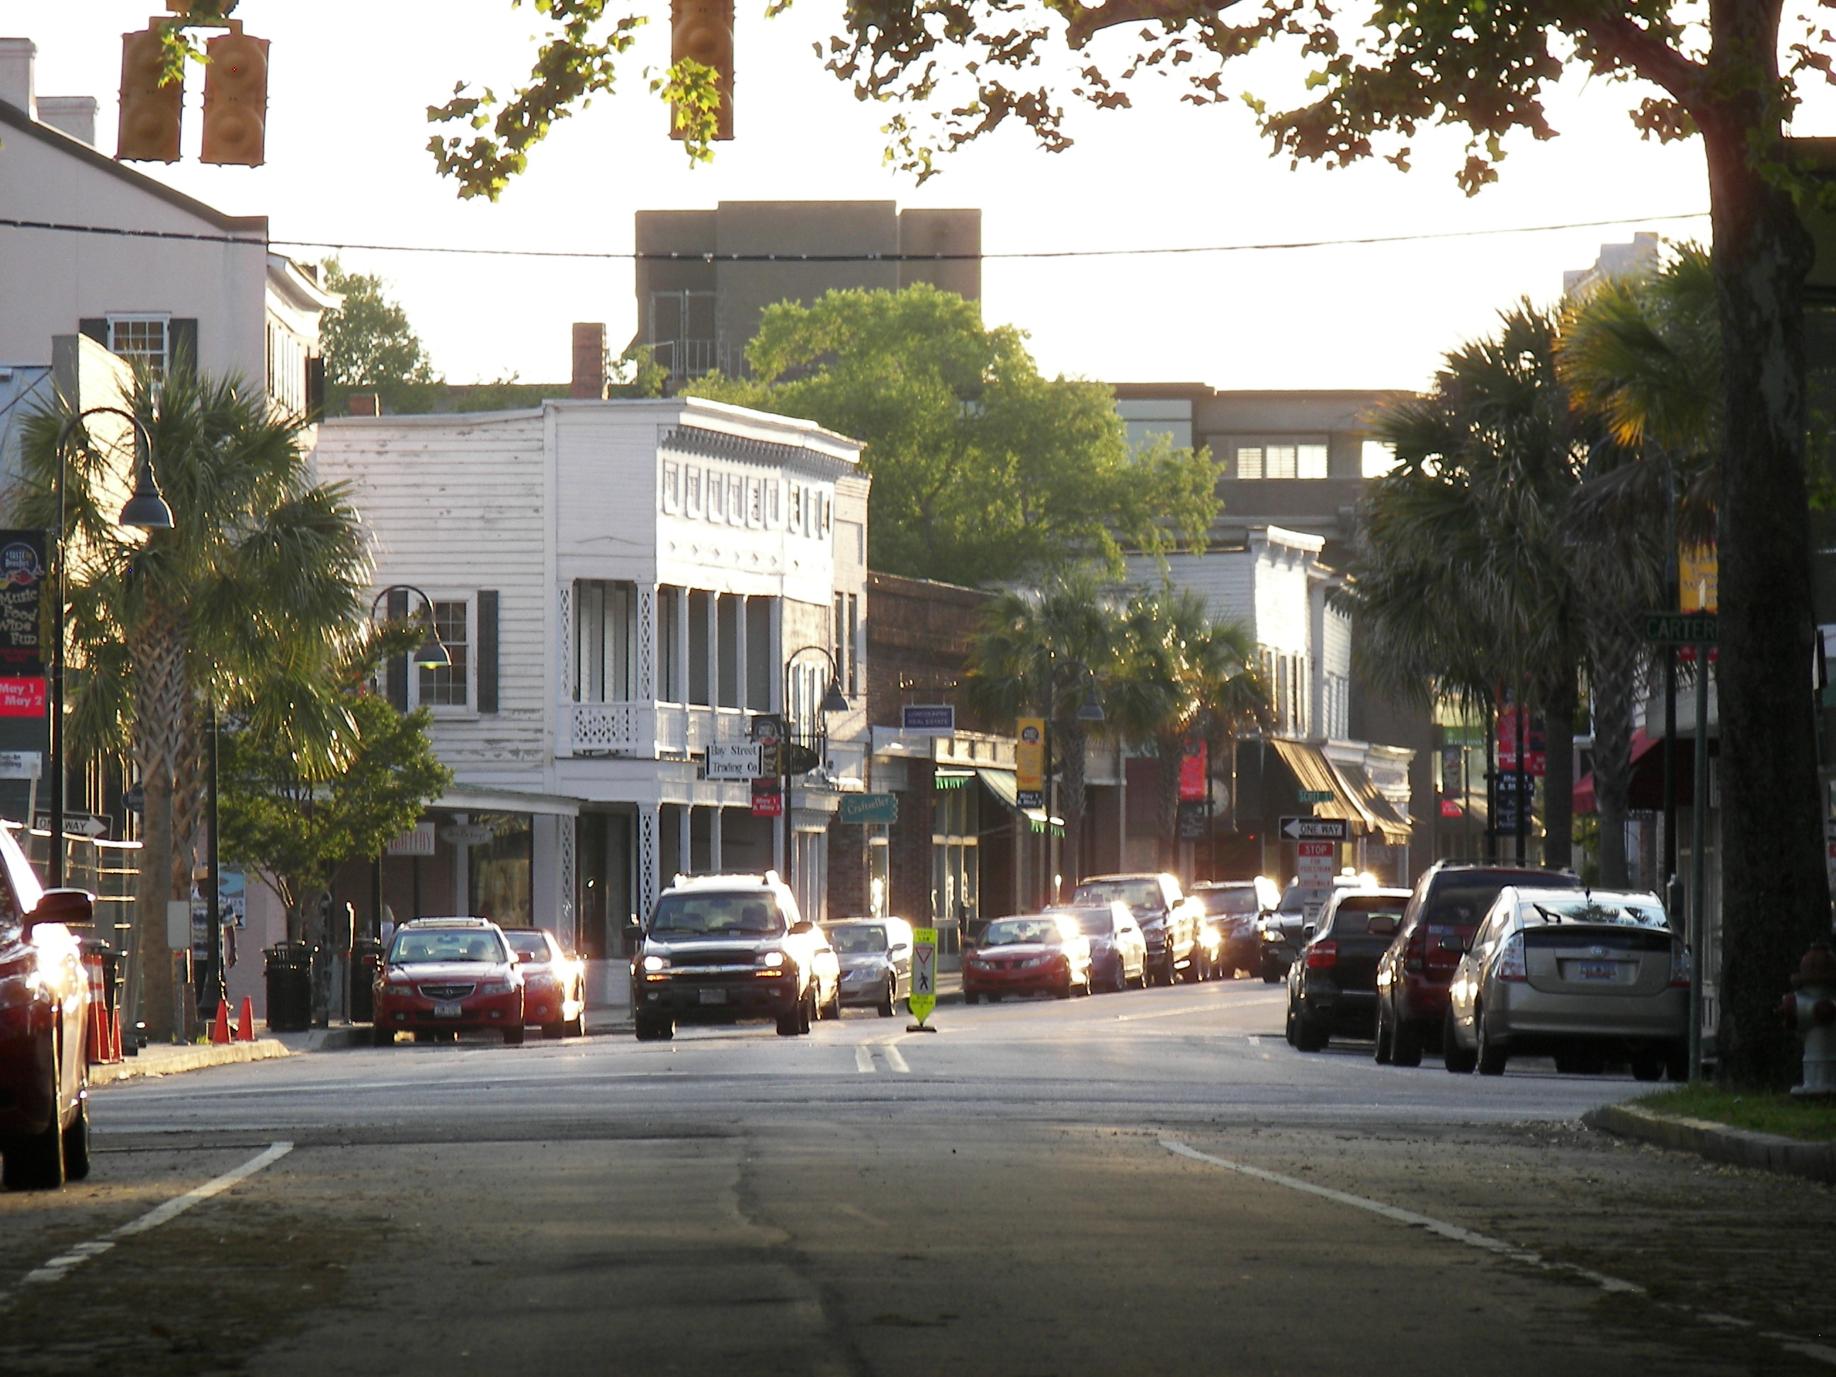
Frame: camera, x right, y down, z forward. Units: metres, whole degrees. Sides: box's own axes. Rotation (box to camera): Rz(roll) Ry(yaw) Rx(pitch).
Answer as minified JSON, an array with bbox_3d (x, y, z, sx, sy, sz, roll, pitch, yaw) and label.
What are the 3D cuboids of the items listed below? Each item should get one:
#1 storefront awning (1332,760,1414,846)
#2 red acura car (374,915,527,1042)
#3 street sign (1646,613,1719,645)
[{"bbox_3d":[9.948,2.507,274.000,1.150,1.850,5.200,0,-1,10],"label":"storefront awning"},{"bbox_3d":[-5.472,3.417,145.500,1.770,1.455,4.660,0,-1,-2],"label":"red acura car"},{"bbox_3d":[5.530,-0.415,88.000,0.820,0.210,0.040,0,-1,2],"label":"street sign"}]

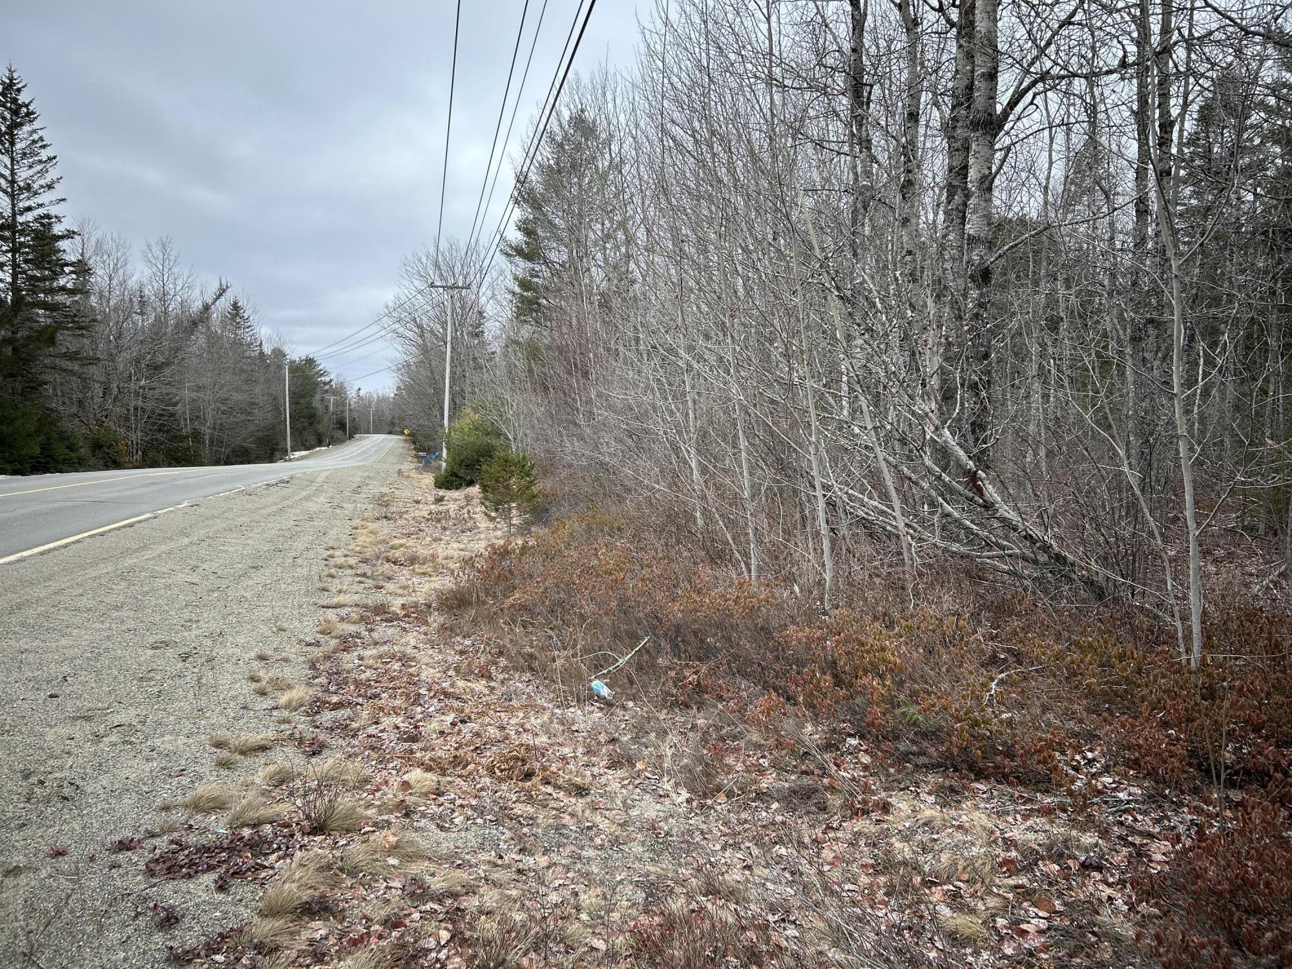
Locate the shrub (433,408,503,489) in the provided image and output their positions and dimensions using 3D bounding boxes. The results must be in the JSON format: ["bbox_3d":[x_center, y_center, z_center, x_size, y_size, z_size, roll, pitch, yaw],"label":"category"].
[{"bbox_3d":[-5.875,-1.182,32.000,2.220,2.620,2.150,0,2,0],"label":"shrub"}]

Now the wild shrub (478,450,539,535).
[{"bbox_3d":[-2.320,0.119,16.400,1.060,1.430,1.020,0,2,0],"label":"wild shrub"}]

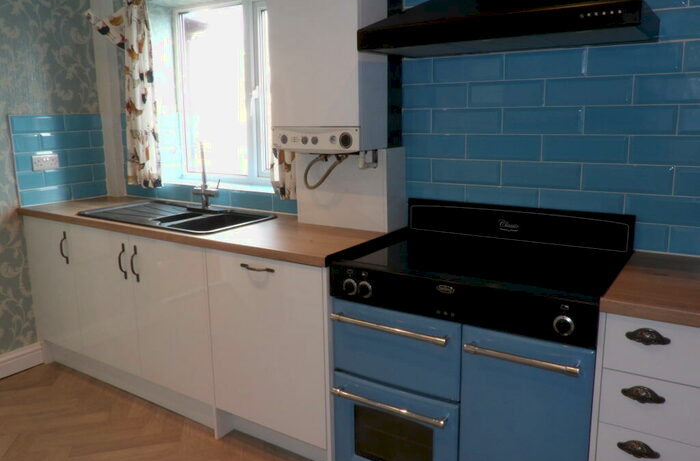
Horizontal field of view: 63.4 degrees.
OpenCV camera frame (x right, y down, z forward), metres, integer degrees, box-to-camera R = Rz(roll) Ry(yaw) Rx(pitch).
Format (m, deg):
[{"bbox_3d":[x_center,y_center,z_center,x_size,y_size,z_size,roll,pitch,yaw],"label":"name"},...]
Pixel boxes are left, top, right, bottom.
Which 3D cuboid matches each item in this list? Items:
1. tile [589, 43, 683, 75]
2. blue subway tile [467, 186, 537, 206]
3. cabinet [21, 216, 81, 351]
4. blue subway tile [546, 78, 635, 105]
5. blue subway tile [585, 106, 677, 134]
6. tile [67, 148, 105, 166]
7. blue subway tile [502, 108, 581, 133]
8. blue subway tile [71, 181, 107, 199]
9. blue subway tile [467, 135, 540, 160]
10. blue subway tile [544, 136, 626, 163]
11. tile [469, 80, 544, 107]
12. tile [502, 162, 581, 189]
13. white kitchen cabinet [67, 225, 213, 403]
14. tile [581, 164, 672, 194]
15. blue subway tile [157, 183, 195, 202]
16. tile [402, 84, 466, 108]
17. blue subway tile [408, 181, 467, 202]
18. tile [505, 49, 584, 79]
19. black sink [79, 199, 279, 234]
[{"bbox_3d":[0.966,-0.582,1.931,0.296,0.099,0.010,7,14,32],"label":"tile"},{"bbox_3d":[0.607,-0.125,2.265,0.296,0.099,0.010,7,14,32],"label":"blue subway tile"},{"bbox_3d":[-1.465,0.250,3.330,0.463,0.724,0.571,7,14,32],"label":"cabinet"},{"bbox_3d":[0.851,-0.495,2.025,0.296,0.099,0.010,7,14,32],"label":"blue subway tile"},{"bbox_3d":[0.962,-0.377,1.940,0.300,0.100,0.010,6,13,34],"label":"blue subway tile"},{"bbox_3d":[-1.614,-0.448,3.471,0.010,0.100,0.244,6,13,32],"label":"tile"},{"bbox_3d":[0.717,-0.407,2.103,0.300,0.100,0.010,6,13,34],"label":"blue subway tile"},{"bbox_3d":[-1.611,-0.244,3.511,0.010,0.100,0.244,6,13,32],"label":"blue subway tile"},{"bbox_3d":[0.602,-0.325,2.226,0.296,0.099,0.010,7,14,32],"label":"blue subway tile"},{"bbox_3d":[0.842,-0.293,2.040,0.300,0.100,0.010,6,13,34],"label":"blue subway tile"},{"bbox_3d":[0.611,-0.533,2.227,0.300,0.100,0.010,6,13,32],"label":"tile"},{"bbox_3d":[0.728,-0.210,2.167,0.296,0.099,0.010,7,14,32],"label":"tile"},{"bbox_3d":[-0.851,0.321,2.894,1.002,0.713,0.580,6,13,34],"label":"white kitchen cabinet"},{"bbox_3d":[0.997,-0.187,2.052,0.300,0.100,0.010,6,13,32],"label":"tile"},{"bbox_3d":[-1.040,-0.225,3.378,0.305,0.099,0.010,6,13,34],"label":"blue subway tile"},{"bbox_3d":[0.358,-0.561,2.383,0.292,0.100,0.010,6,13,32],"label":"tile"},{"bbox_3d":[0.365,-0.154,2.465,0.292,0.100,0.010,6,13,32],"label":"blue subway tile"},{"bbox_3d":[0.717,-0.610,2.090,0.296,0.099,0.010,7,14,32],"label":"tile"},{"bbox_3d":[-0.893,0.005,2.887,1.000,0.180,0.500,6,13,32],"label":"black sink"}]

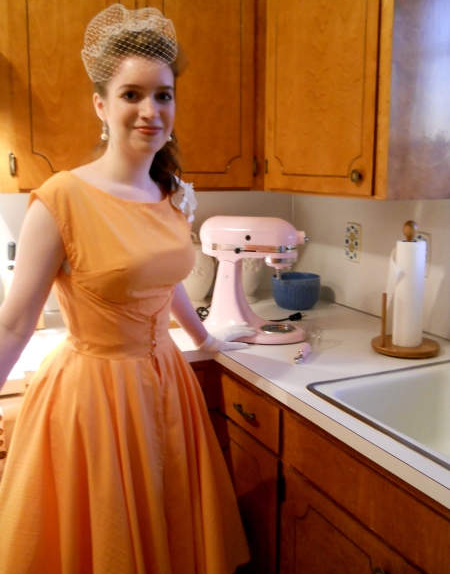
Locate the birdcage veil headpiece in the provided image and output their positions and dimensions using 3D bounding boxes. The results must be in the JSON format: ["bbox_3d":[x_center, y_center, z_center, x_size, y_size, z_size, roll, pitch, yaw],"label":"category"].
[{"bbox_3d":[-0.184,-0.460,1.220,0.172,0.138,0.160,-4,11,-25],"label":"birdcage veil headpiece"}]

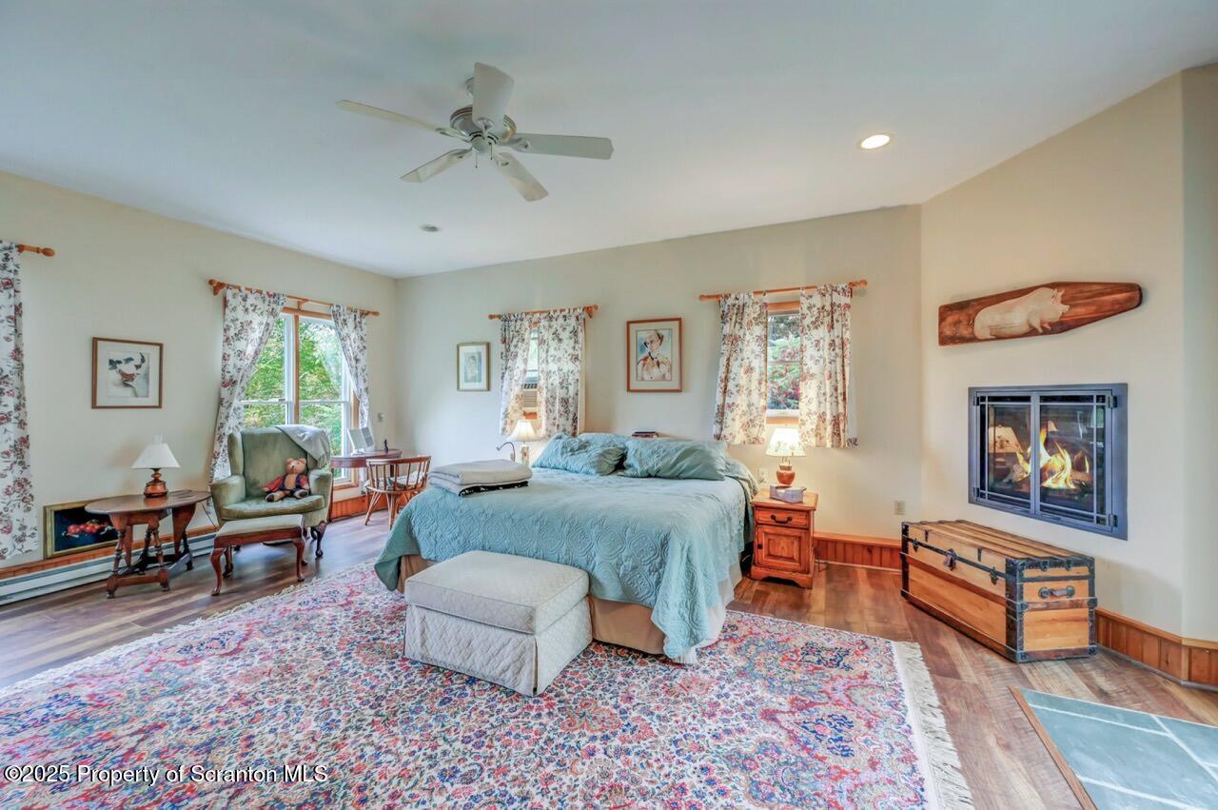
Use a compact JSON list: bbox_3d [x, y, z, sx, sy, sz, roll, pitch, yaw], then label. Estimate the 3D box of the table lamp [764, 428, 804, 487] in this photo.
[{"bbox_3d":[1.450,0.465,3.883,0.325,0.550,0.325,0,1,24],"label":"table lamp"}]

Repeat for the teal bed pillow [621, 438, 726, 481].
[{"bbox_3d":[0.568,0.469,4.140,0.880,0.370,0.190,0,-31,24],"label":"teal bed pillow"}]

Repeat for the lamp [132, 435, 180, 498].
[{"bbox_3d":[-3.662,0.481,3.830,0.284,0.485,0.284,0,0,27],"label":"lamp"}]

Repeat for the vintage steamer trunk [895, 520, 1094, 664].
[{"bbox_3d":[2.383,1.102,2.995,0.466,0.556,0.887,0,0,-5],"label":"vintage steamer trunk"}]

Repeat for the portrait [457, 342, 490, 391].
[{"bbox_3d":[-1.565,-0.434,5.464,0.468,0.559,0.025,0,1,24],"label":"portrait"}]

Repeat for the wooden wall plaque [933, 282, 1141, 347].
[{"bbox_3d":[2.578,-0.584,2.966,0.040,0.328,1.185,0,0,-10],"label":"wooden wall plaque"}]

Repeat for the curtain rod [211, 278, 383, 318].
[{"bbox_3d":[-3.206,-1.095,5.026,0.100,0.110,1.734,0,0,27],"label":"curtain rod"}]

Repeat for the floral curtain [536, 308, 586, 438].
[{"bbox_3d":[-0.500,-0.311,4.862,0.594,1.317,0.110,0,0,22],"label":"floral curtain"}]

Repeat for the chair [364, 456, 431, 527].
[{"bbox_3d":[-2.315,0.954,5.192,0.616,0.742,0.574,-1,1,-33],"label":"chair"}]

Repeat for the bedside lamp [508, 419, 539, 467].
[{"bbox_3d":[-0.910,0.471,5.088,0.360,0.625,0.360,0,0,23],"label":"bedside lamp"}]

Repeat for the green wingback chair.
[{"bbox_3d":[-2.990,0.780,4.266,0.830,1.100,0.800,0,0,-32],"label":"green wingback chair"}]

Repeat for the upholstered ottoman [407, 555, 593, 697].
[{"bbox_3d":[-0.618,1.173,2.700,0.859,0.424,0.584,0,0,25],"label":"upholstered ottoman"}]

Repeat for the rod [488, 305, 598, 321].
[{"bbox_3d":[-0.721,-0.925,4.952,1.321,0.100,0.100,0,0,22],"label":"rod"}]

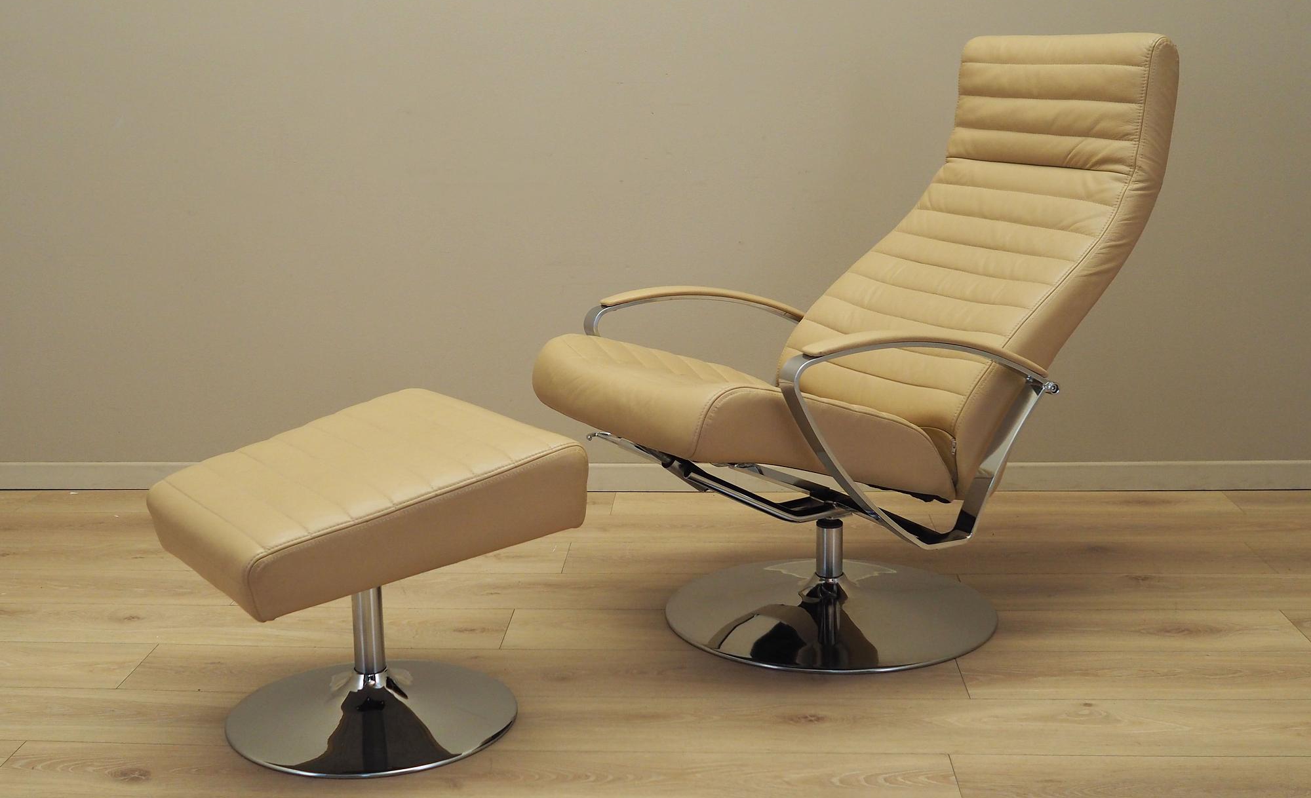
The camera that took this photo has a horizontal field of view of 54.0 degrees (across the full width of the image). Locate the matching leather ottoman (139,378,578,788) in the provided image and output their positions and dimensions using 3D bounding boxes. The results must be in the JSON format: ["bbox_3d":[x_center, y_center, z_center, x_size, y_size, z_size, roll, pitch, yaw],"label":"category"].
[{"bbox_3d":[-0.454,0.280,2.006,0.499,0.453,0.489,-10,16,-35],"label":"matching leather ottoman"}]

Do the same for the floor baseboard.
[{"bbox_3d":[-0.045,0.187,3.114,3.154,0.066,0.018,0,13,3],"label":"floor baseboard"}]

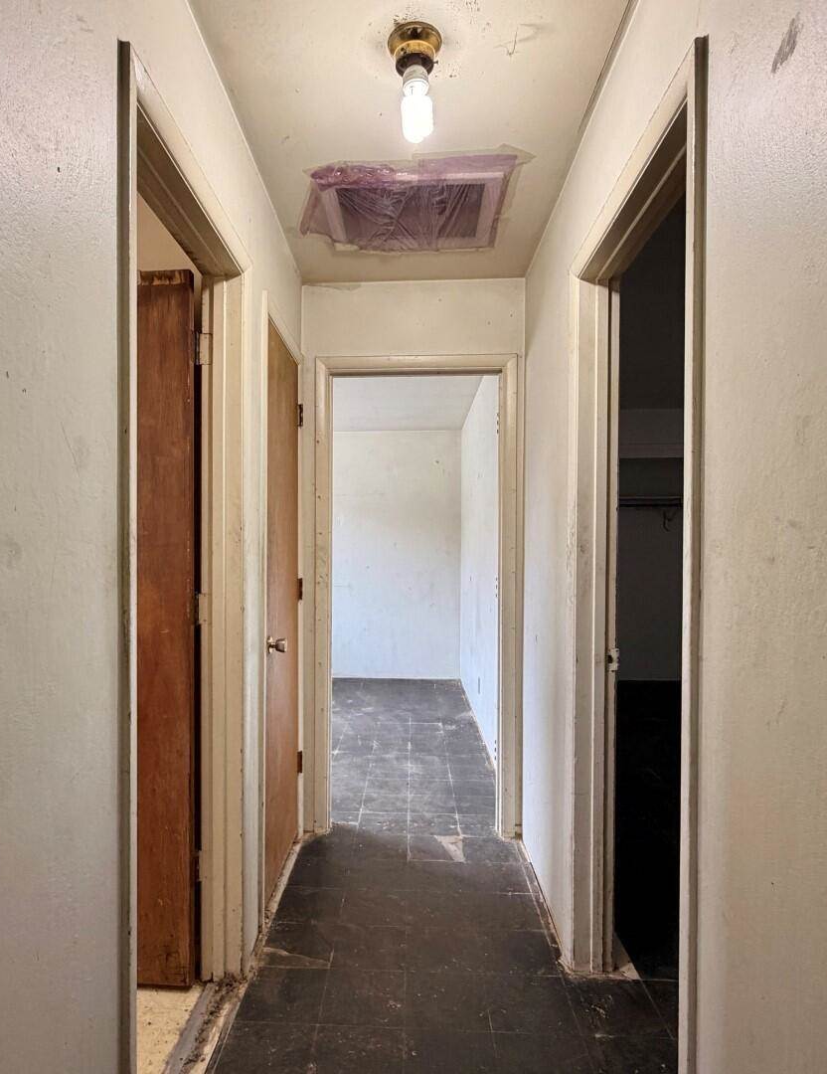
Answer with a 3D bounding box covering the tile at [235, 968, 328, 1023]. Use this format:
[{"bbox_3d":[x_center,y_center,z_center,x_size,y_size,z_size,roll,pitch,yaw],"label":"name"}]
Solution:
[{"bbox_3d":[-0.374,1.340,1.697,0.226,0.010,0.206,0,0,2],"label":"tile"}]

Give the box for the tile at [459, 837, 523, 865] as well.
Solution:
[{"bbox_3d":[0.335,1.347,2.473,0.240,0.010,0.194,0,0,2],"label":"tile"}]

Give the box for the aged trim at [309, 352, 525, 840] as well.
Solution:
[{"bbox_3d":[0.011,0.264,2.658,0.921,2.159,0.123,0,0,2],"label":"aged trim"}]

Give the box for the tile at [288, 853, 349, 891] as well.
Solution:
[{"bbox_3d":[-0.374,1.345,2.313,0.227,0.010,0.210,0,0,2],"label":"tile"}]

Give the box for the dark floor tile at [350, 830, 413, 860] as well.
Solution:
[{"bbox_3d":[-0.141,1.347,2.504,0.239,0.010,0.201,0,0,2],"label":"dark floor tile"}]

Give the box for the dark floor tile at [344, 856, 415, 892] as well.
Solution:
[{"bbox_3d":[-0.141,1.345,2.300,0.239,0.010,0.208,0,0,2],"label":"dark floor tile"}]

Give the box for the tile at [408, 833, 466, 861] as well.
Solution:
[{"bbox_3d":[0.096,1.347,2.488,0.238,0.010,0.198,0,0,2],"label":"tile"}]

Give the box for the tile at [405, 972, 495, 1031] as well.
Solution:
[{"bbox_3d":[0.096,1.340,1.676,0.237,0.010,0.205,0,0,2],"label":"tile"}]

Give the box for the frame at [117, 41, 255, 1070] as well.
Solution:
[{"bbox_3d":[-0.558,0.253,1.384,0.138,2.159,0.829,0,0,0],"label":"frame"}]

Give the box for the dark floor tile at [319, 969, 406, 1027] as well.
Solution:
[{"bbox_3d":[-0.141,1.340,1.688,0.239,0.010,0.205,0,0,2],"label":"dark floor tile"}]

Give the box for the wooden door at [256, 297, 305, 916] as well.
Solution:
[{"bbox_3d":[-0.507,0.250,2.225,0.060,2.060,0.540,0,-1,1],"label":"wooden door"}]

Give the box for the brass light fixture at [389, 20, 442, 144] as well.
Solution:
[{"bbox_3d":[0.004,-1.043,1.375,0.127,0.238,0.127,0,0,0],"label":"brass light fixture"}]

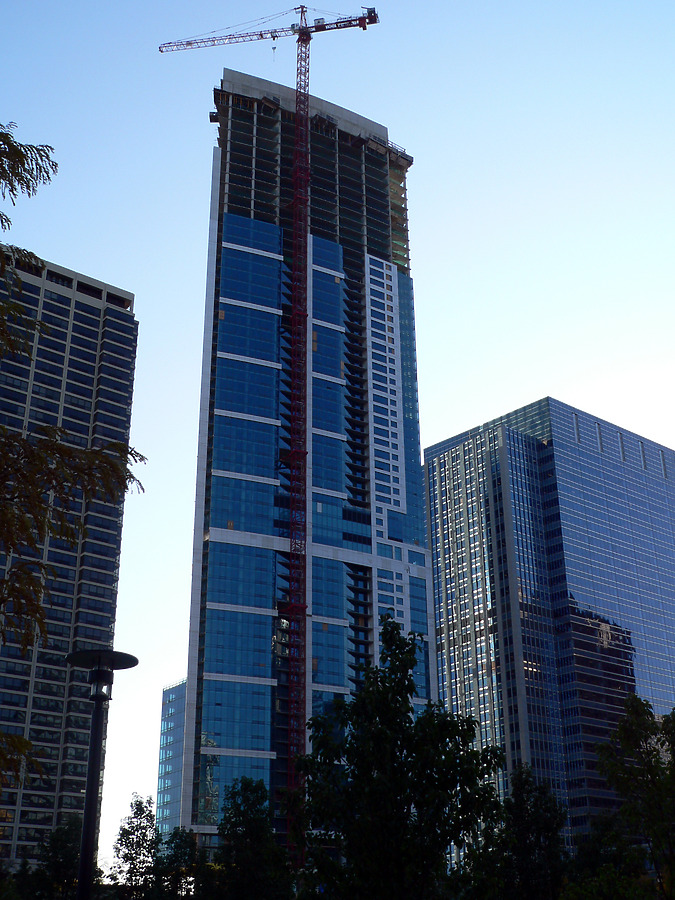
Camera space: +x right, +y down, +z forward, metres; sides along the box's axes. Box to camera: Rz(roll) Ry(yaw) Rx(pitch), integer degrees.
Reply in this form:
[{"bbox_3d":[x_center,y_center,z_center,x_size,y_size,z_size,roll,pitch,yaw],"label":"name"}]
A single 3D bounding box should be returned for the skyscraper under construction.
[{"bbox_3d":[-9.800,1.170,280.630,61.000,206.000,27.000,13,-28,-27],"label":"skyscraper under construction"}]

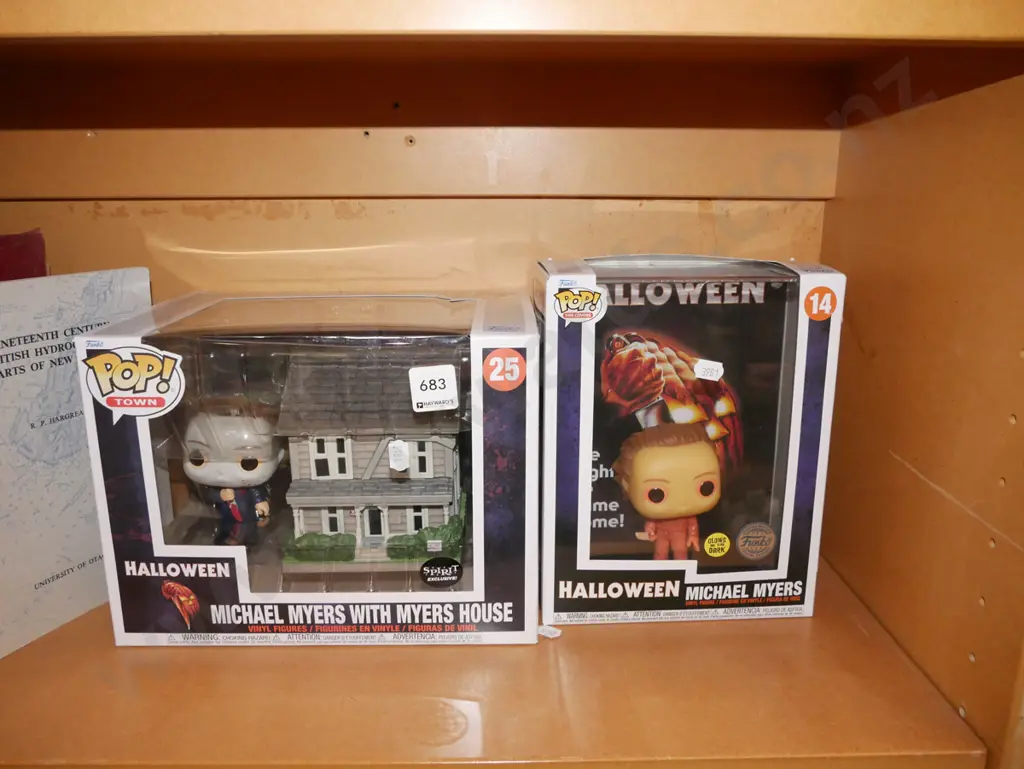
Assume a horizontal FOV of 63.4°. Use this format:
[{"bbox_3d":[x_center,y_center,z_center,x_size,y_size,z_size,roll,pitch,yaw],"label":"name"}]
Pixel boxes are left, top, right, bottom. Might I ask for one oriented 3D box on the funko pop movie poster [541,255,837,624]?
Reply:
[{"bbox_3d":[0.106,0.035,0.549,0.176,0.223,0.082,-1,14,-3],"label":"funko pop movie poster"}]

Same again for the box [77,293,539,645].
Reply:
[{"bbox_3d":[-0.114,0.045,0.574,0.258,0.192,0.183,0,14,-1],"label":"box"}]

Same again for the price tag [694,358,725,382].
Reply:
[{"bbox_3d":[0.128,-0.009,0.535,0.020,0.012,0.001,10,13,-6],"label":"price tag"}]

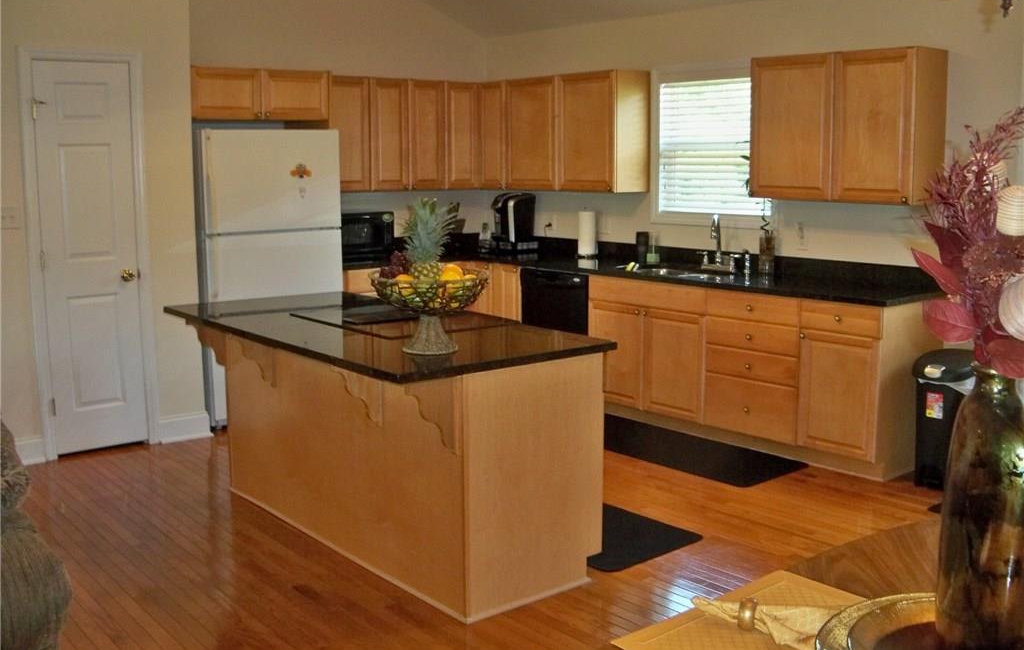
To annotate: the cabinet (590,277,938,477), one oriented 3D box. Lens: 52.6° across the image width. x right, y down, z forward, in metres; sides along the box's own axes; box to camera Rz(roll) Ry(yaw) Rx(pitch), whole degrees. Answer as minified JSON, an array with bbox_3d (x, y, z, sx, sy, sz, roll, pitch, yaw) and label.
[{"bbox_3d":[1.361,0.200,5.956,0.622,0.876,1.993,-8,12,-40],"label":"cabinet"}]

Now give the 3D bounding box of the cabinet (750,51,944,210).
[{"bbox_3d":[1.766,-1.046,5.506,0.315,0.761,0.951,-8,12,-40],"label":"cabinet"}]

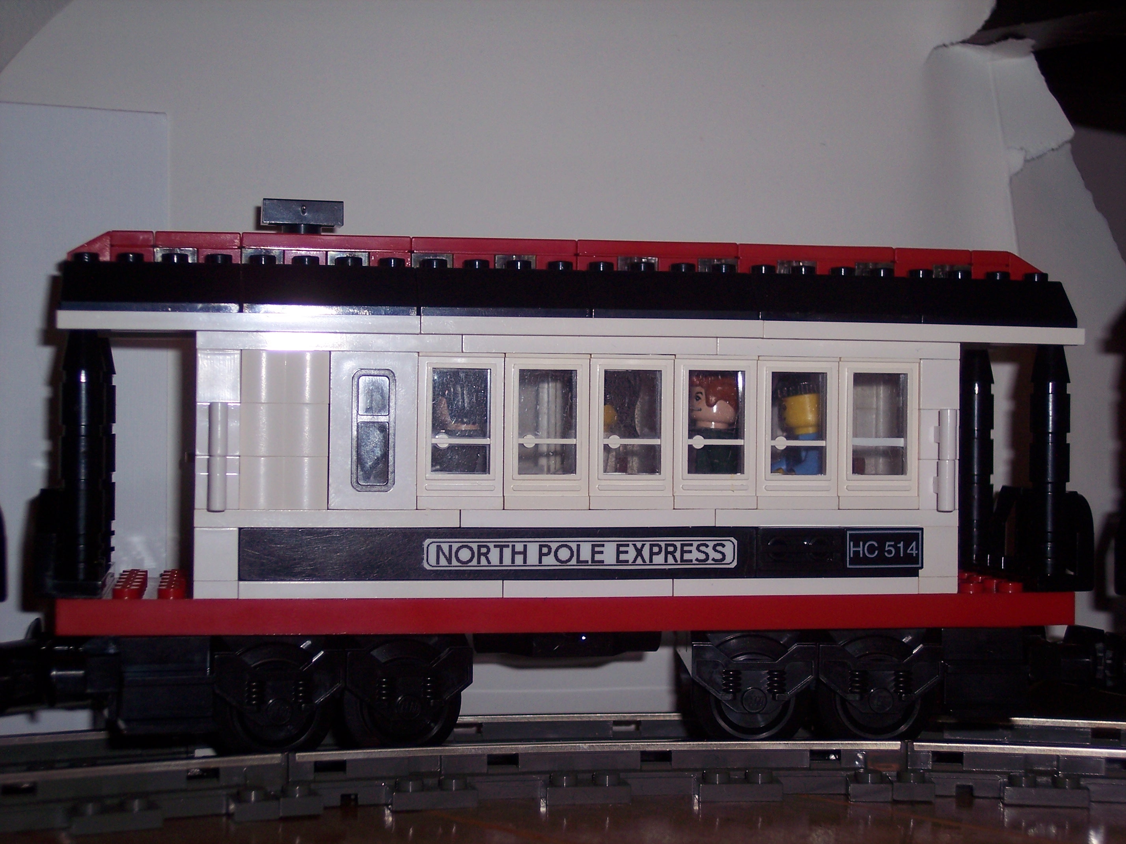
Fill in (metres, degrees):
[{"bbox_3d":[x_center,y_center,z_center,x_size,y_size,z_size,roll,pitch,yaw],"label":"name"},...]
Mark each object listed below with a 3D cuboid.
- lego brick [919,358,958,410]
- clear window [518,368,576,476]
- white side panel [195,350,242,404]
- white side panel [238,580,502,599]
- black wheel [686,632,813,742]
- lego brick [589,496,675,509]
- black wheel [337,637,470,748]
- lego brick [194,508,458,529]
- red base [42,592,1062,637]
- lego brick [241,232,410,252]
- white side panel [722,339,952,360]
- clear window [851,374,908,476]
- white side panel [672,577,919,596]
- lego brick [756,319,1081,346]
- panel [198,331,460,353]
[{"bbox_3d":[0.071,-0.007,0.407,0.008,0.010,0.008,0,0,-11],"label":"lego brick"},{"bbox_3d":[-0.003,0.000,0.391,0.011,0.020,0.003,0,0,-11],"label":"clear window"},{"bbox_3d":[-0.062,-0.008,0.382,0.008,0.010,0.008,0,0,-11],"label":"white side panel"},{"bbox_3d":[-0.035,0.030,0.388,0.048,0.003,0.008,0,0,-11],"label":"white side panel"},{"bbox_3d":[0.036,0.051,0.401,0.025,0.022,0.009,0,0,-11],"label":"black wheel"},{"bbox_3d":[0.012,0.015,0.397,0.016,0.003,0.008,0,0,-11],"label":"lego brick"},{"bbox_3d":[-0.029,0.051,0.392,0.023,0.022,0.009,0,0,-11],"label":"black wheel"},{"bbox_3d":[-0.043,0.017,0.386,0.048,0.003,0.008,0,0,-11],"label":"lego brick"},{"bbox_3d":[0.000,0.035,0.415,0.192,0.007,0.048,0,0,-11],"label":"red base"},{"bbox_3d":[-0.046,-0.034,0.403,0.032,0.003,0.010,0,0,-11],"label":"lego brick"},{"bbox_3d":[0.052,-0.014,0.404,0.048,0.003,0.008,0,0,-11],"label":"white side panel"},{"bbox_3d":[0.060,0.000,0.403,0.011,0.020,0.002,0,0,-11],"label":"clear window"},{"bbox_3d":[0.043,0.031,0.403,0.048,0.003,0.008,0,0,-11],"label":"white side panel"},{"bbox_3d":[0.068,-0.017,0.405,0.064,0.003,0.011,0,0,-11],"label":"lego brick"},{"bbox_3d":[-0.043,-0.014,0.386,0.048,0.003,0.008,0,0,-11],"label":"panel"}]

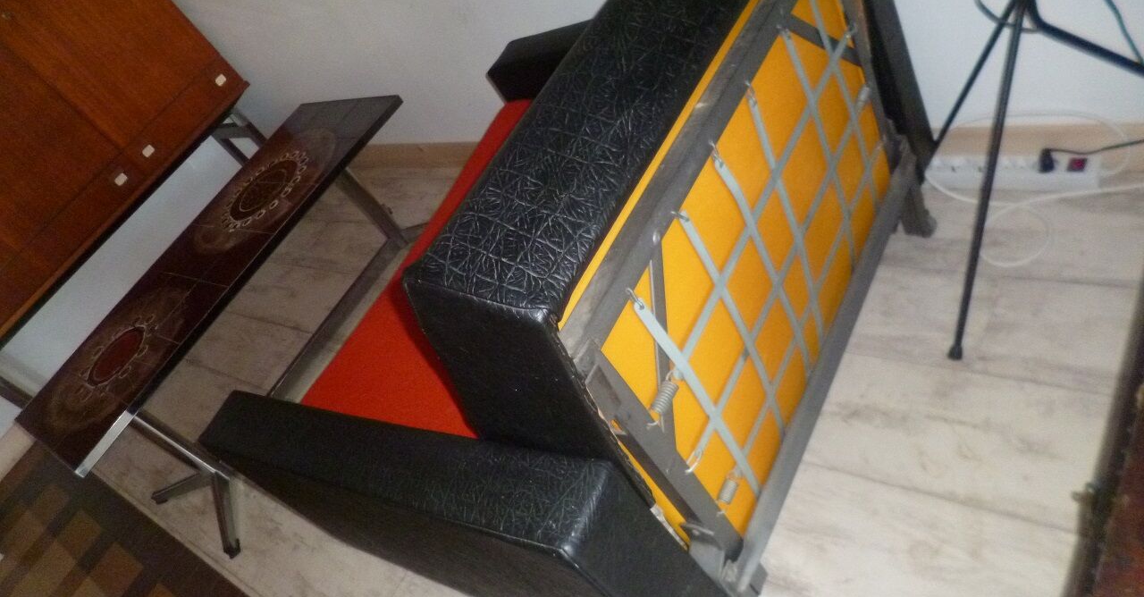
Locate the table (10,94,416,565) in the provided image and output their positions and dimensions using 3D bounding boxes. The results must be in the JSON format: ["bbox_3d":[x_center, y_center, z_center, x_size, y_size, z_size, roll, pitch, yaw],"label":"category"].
[{"bbox_3d":[-0.750,0.017,1.983,0.461,0.407,1.057,9,58,43],"label":"table"}]

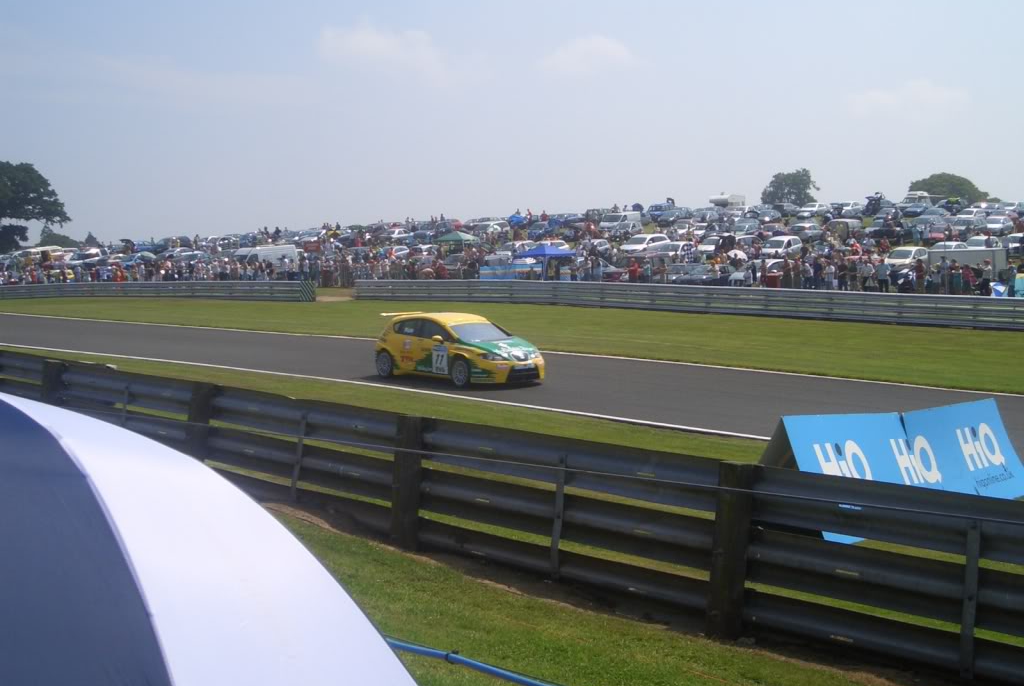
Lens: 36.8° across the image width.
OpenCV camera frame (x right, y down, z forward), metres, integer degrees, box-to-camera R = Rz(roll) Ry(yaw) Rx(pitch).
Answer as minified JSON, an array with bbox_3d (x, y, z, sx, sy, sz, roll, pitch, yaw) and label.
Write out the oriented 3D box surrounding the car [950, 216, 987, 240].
[{"bbox_3d":[34.203,-8.611,115.000,1.760,1.550,4.500,4,8,29],"label":"car"}]

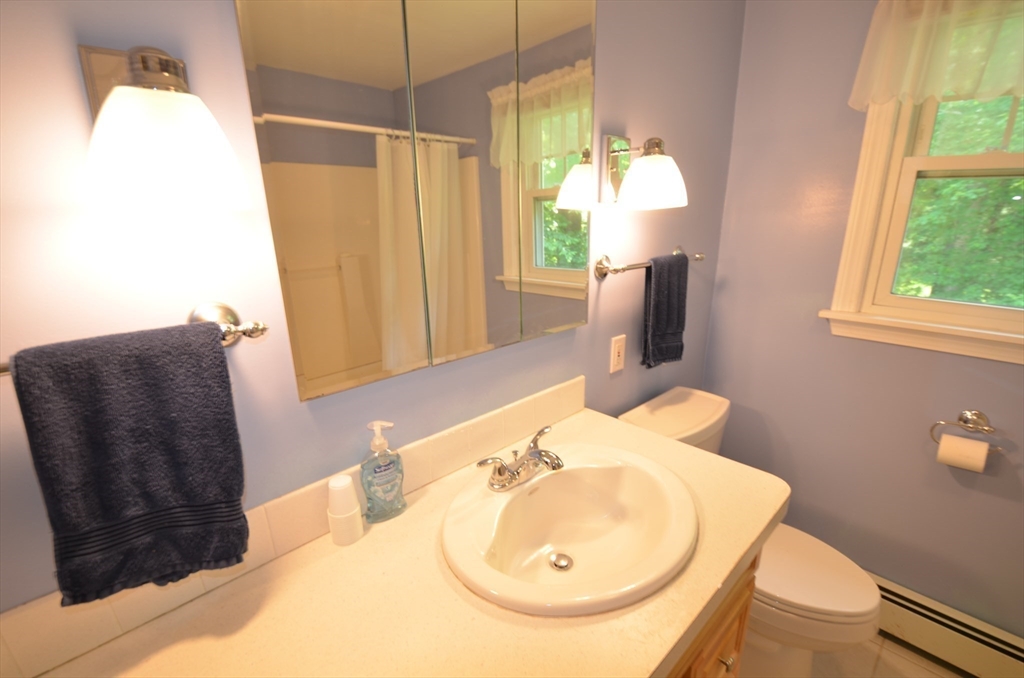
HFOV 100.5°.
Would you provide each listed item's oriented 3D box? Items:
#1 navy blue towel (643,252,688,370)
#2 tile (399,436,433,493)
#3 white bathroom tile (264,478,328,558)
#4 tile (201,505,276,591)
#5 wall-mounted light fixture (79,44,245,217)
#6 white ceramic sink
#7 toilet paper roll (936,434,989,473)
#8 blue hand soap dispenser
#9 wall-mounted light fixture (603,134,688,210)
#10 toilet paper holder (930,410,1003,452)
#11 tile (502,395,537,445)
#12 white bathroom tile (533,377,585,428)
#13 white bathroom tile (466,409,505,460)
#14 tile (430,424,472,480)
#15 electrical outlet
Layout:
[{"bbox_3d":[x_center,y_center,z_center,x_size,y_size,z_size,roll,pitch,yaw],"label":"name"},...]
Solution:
[{"bbox_3d":[0.503,-0.091,1.399,0.225,0.350,0.055,-16,22,-40],"label":"navy blue towel"},{"bbox_3d":[-0.219,0.275,0.896,0.106,0.106,0.008,-16,22,-40],"label":"tile"},{"bbox_3d":[-0.376,0.316,0.763,0.107,0.095,0.011,-15,21,-40],"label":"white bathroom tile"},{"bbox_3d":[-0.453,0.338,0.698,0.107,0.099,0.011,-15,21,-40],"label":"tile"},{"bbox_3d":[-0.387,-0.225,0.464,0.160,0.195,0.200,-16,22,-40],"label":"wall-mounted light fixture"},{"bbox_3d":[0.122,0.411,0.863,0.520,0.190,0.440,-16,22,-40],"label":"white ceramic sink"},{"bbox_3d":[1.374,0.347,1.295,0.100,0.100,0.105,-16,22,-40],"label":"toilet paper roll"},{"bbox_3d":[-0.251,0.252,0.819,0.050,0.196,0.080,10,20,34],"label":"blue hand soap dispenser"},{"bbox_3d":[0.354,-0.440,1.111,0.170,0.193,0.205,-15,21,-40],"label":"wall-mounted light fixture"},{"bbox_3d":[1.376,0.271,1.284,0.075,0.106,0.158,-15,21,-40],"label":"toilet paper holder"},{"bbox_3d":[0.016,0.210,1.103,0.109,0.093,0.011,-15,21,-40],"label":"tile"},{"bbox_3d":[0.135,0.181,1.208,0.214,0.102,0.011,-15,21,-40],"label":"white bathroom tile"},{"bbox_3d":[-0.063,0.230,1.034,0.106,0.090,0.011,-15,21,-40],"label":"white bathroom tile"},{"bbox_3d":[-0.141,0.253,0.965,0.106,0.106,0.008,-16,22,-40],"label":"tile"},{"bbox_3d":[0.342,0.049,1.370,0.073,0.117,0.008,-16,22,-40],"label":"electrical outlet"}]

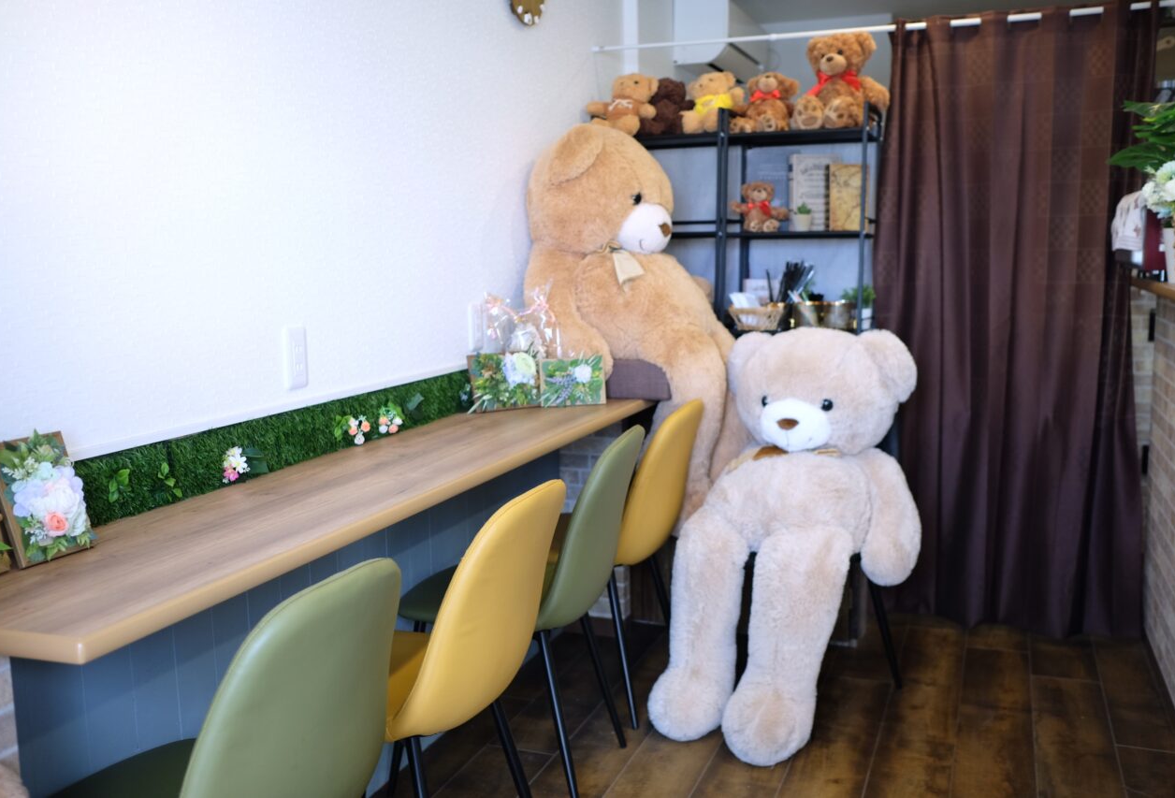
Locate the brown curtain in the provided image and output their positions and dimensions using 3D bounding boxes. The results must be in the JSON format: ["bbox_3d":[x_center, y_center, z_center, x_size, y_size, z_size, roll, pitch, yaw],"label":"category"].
[{"bbox_3d":[1.320,-0.215,3.629,0.800,1.920,0.110,2,8,20],"label":"brown curtain"}]

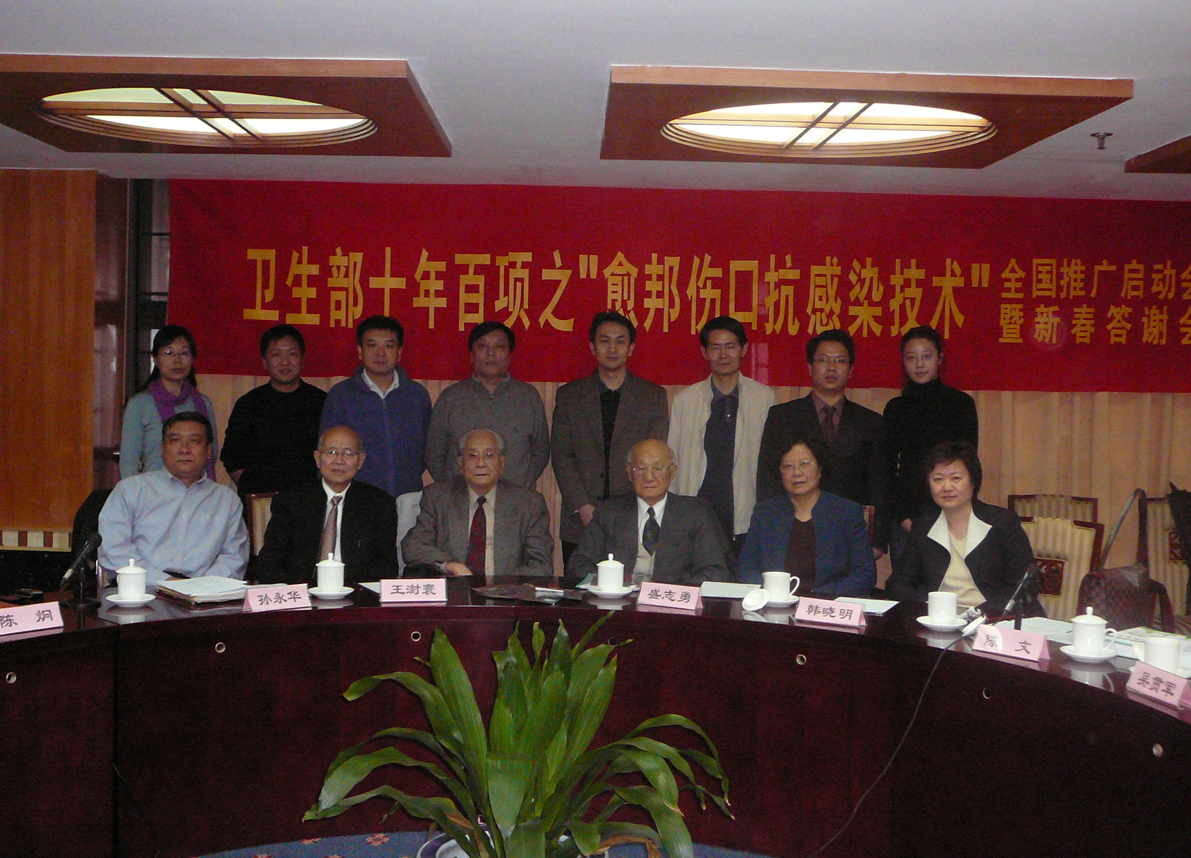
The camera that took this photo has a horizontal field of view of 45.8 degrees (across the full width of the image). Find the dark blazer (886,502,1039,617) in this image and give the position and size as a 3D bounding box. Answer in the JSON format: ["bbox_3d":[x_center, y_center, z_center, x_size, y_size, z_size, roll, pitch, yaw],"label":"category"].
[{"bbox_3d":[1.258,0.546,4.822,0.520,0.620,0.360,2,3,21],"label":"dark blazer"}]

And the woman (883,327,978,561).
[{"bbox_3d":[1.356,0.430,5.750,0.400,1.690,0.280,2,3,12],"label":"woman"}]

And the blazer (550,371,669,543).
[{"bbox_3d":[0.059,0.120,5.812,0.490,0.720,0.290,1,2,-1],"label":"blazer"}]

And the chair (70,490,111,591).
[{"bbox_3d":[-1.681,0.742,5.250,0.520,0.990,0.600,0,3,-21],"label":"chair"}]

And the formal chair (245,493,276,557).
[{"bbox_3d":[-1.109,0.753,5.380,0.480,0.980,0.580,1,3,-10],"label":"formal chair"}]

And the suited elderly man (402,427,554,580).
[{"bbox_3d":[-0.436,0.633,4.996,0.550,1.260,0.740,1,2,-5],"label":"suited elderly man"}]

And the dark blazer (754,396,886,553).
[{"bbox_3d":[0.935,0.224,5.800,0.540,0.740,0.300,1,3,7],"label":"dark blazer"}]

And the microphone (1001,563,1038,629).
[{"bbox_3d":[1.275,0.511,4.243,0.170,0.225,0.100,-1,4,-41],"label":"microphone"}]

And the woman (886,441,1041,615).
[{"bbox_3d":[1.120,0.680,4.610,0.500,1.250,0.740,3,3,29],"label":"woman"}]

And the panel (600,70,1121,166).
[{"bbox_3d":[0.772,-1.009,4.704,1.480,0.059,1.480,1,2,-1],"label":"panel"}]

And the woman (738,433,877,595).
[{"bbox_3d":[0.743,0.663,5.037,0.510,1.265,0.700,2,3,16],"label":"woman"}]

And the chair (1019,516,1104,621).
[{"bbox_3d":[1.465,0.815,4.798,0.460,0.985,0.570,3,3,31],"label":"chair"}]

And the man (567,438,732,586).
[{"bbox_3d":[0.165,0.657,4.955,0.580,1.240,0.740,1,2,7],"label":"man"}]

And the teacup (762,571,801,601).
[{"bbox_3d":[0.586,0.499,4.444,0.115,0.087,0.083,1,2,7],"label":"teacup"}]

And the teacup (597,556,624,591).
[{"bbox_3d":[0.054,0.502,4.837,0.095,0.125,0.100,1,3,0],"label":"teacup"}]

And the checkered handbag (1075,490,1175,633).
[{"bbox_3d":[1.880,0.503,5.000,0.350,0.570,0.200,1,3,9],"label":"checkered handbag"}]

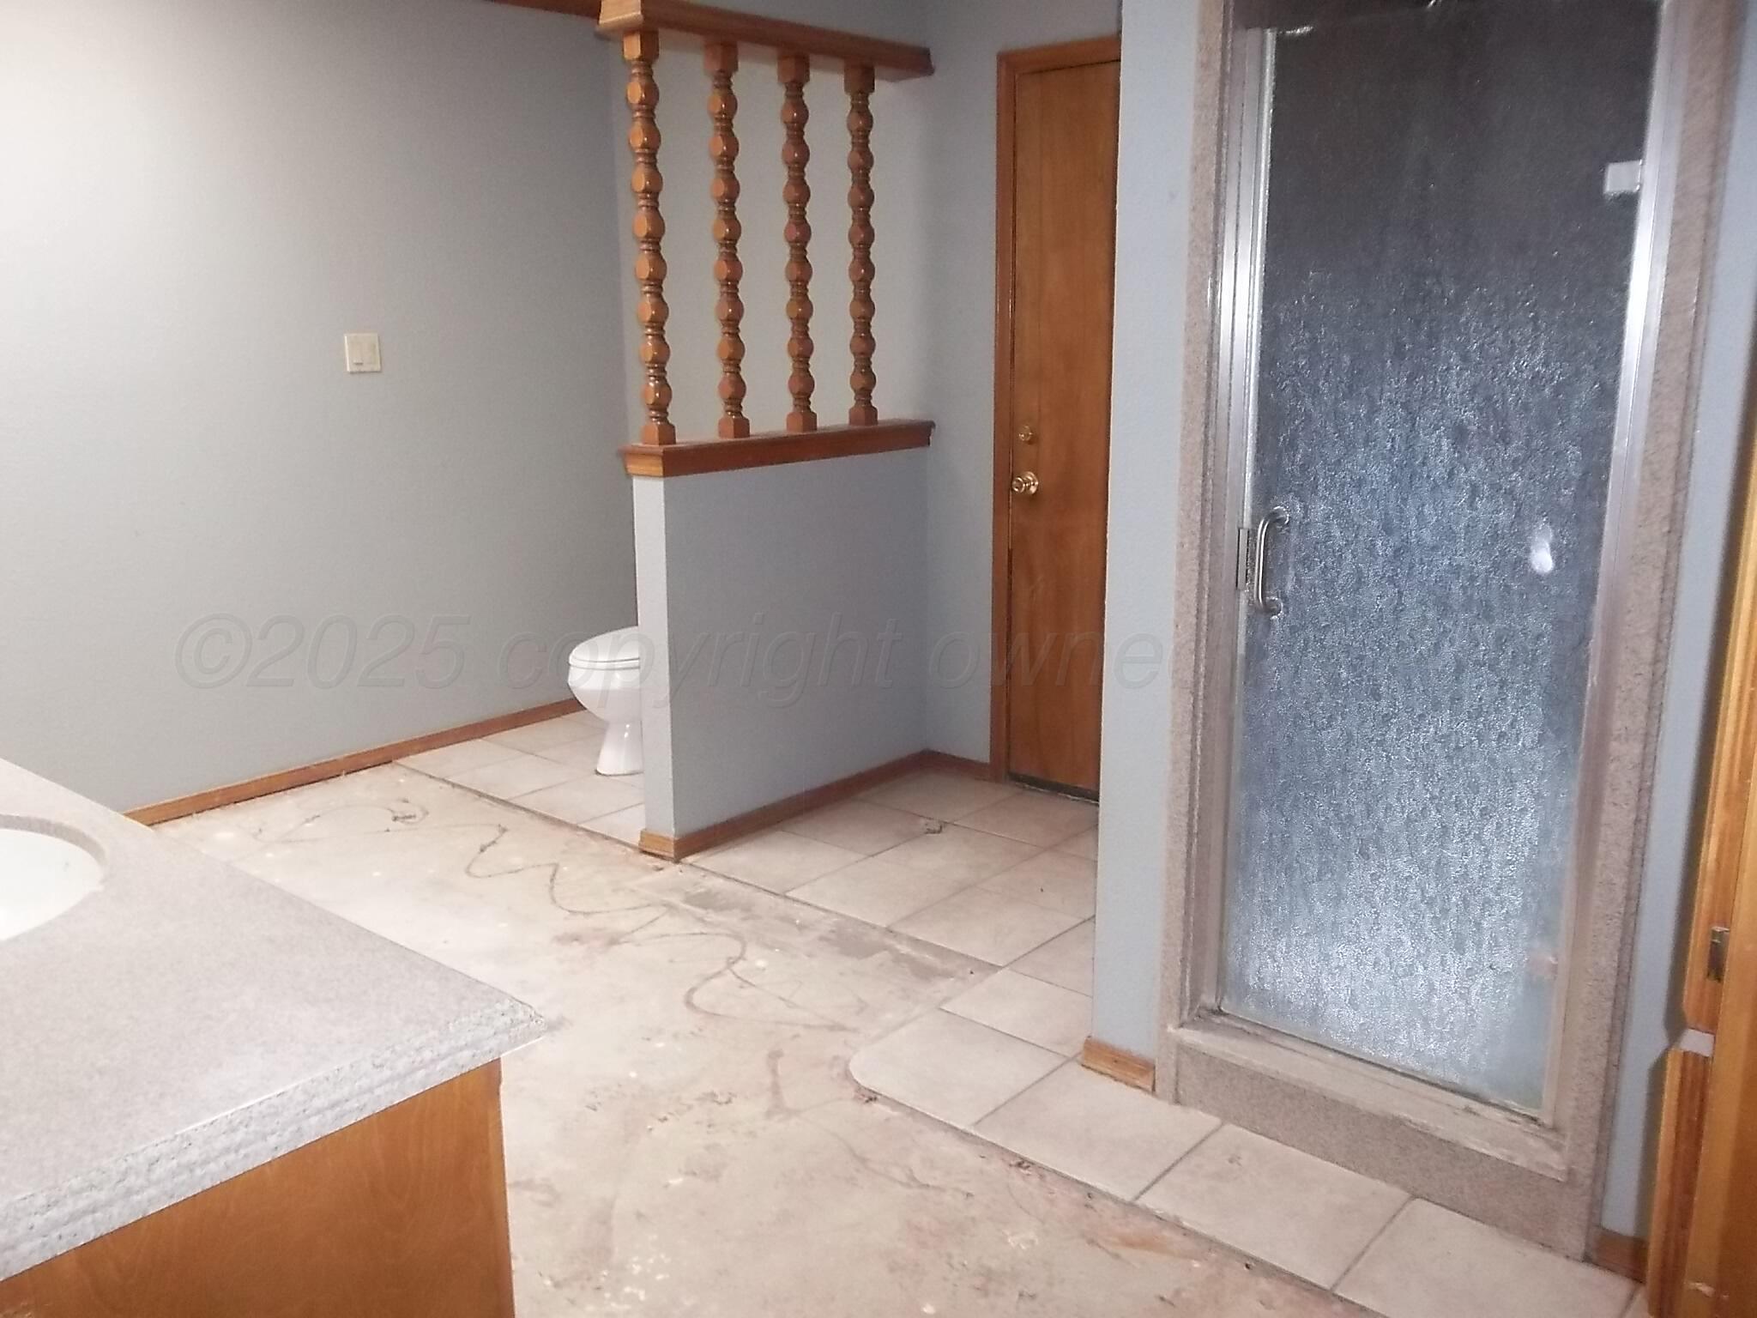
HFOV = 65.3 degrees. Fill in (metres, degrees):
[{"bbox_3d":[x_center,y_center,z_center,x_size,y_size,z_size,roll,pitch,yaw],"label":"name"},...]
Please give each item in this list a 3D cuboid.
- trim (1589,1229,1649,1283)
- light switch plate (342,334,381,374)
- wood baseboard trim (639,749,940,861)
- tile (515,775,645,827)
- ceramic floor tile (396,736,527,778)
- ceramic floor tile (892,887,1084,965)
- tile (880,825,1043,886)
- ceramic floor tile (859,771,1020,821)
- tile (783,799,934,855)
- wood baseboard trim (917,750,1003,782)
[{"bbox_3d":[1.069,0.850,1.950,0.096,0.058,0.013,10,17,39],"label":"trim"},{"bbox_3d":[-1.567,-0.931,4.173,0.008,0.115,0.115,10,17,39],"label":"light switch plate"},{"bbox_3d":[-0.231,0.404,4.056,0.144,0.066,1.046,11,18,41],"label":"wood baseboard trim"},{"bbox_3d":[-0.884,0.426,4.154,0.322,0.010,0.322,11,17,40],"label":"tile"},{"bbox_3d":[-1.355,0.329,4.475,0.280,0.010,0.325,10,17,39],"label":"ceramic floor tile"},{"bbox_3d":[0.254,0.630,3.226,0.322,0.010,0.322,11,17,40],"label":"ceramic floor tile"},{"bbox_3d":[0.221,0.526,3.676,0.322,0.010,0.322,11,17,40],"label":"tile"},{"bbox_3d":[0.187,0.420,4.134,0.335,0.010,0.335,11,17,40],"label":"ceramic floor tile"},{"bbox_3d":[-0.043,0.470,3.814,0.328,0.010,0.328,10,17,39],"label":"tile"},{"bbox_3d":[0.274,0.338,4.317,0.245,0.066,0.016,11,17,40],"label":"wood baseboard trim"}]

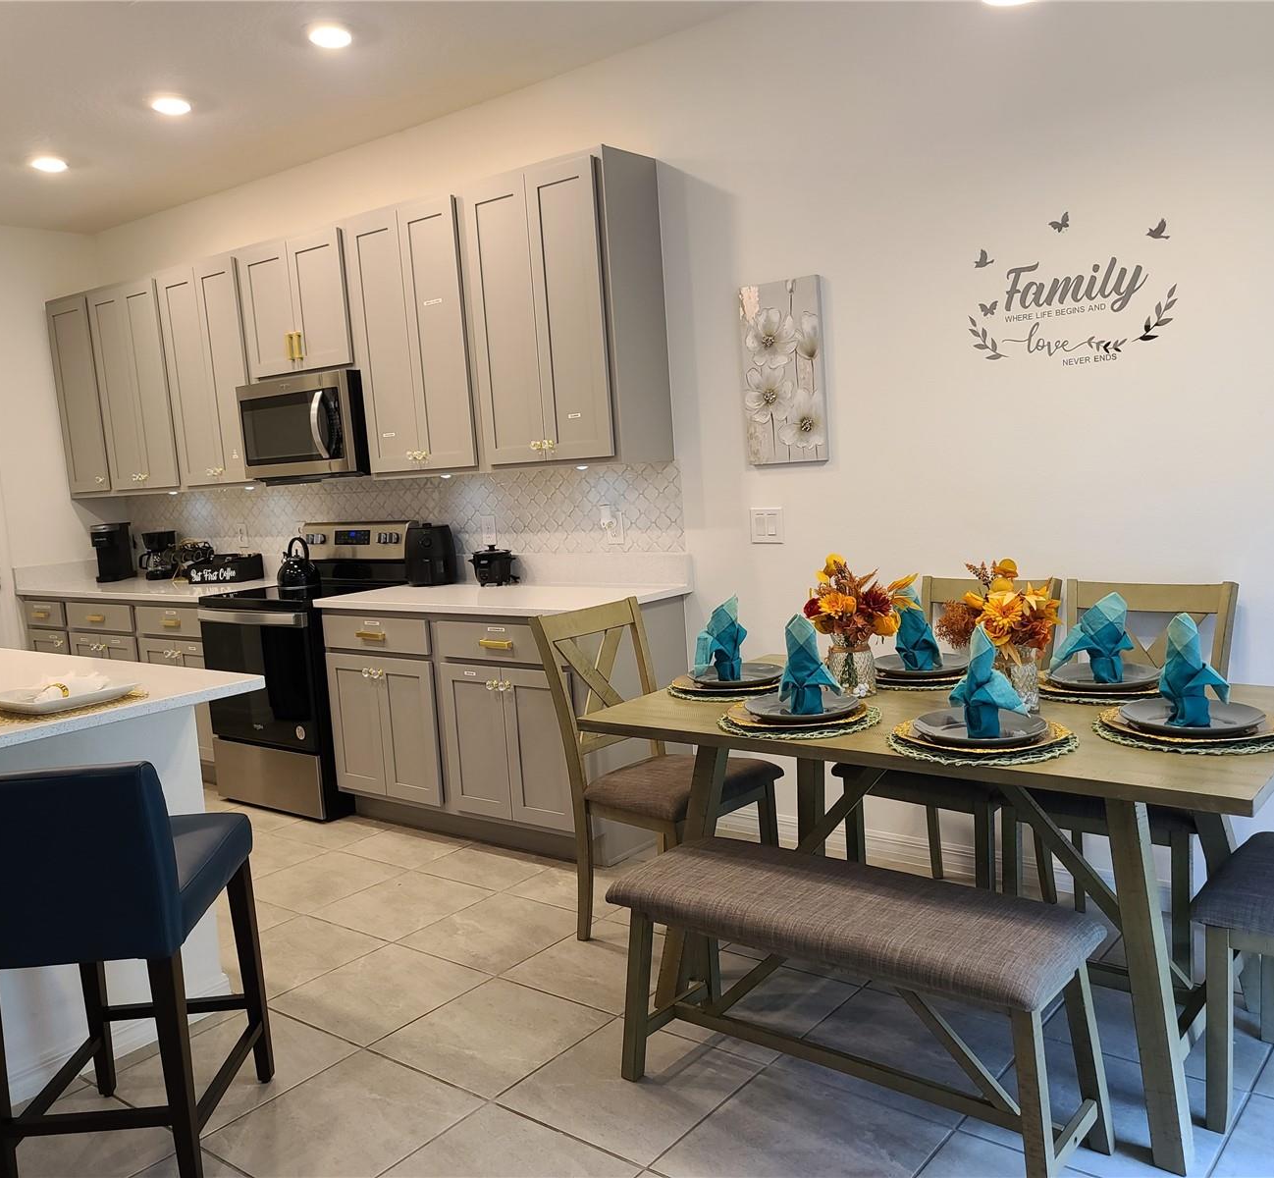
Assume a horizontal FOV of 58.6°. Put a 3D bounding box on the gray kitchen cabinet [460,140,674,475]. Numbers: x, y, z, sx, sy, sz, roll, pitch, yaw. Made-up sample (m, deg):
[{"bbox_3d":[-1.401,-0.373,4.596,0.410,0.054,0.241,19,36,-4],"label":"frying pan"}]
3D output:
[{"bbox_3d":[-0.257,-0.987,4.181,0.659,1.068,0.326,1,9,38],"label":"gray kitchen cabinet"}]

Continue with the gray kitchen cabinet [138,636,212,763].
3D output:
[{"bbox_3d":[-1.957,0.484,5.604,0.660,0.590,0.630,1,8,37],"label":"gray kitchen cabinet"}]

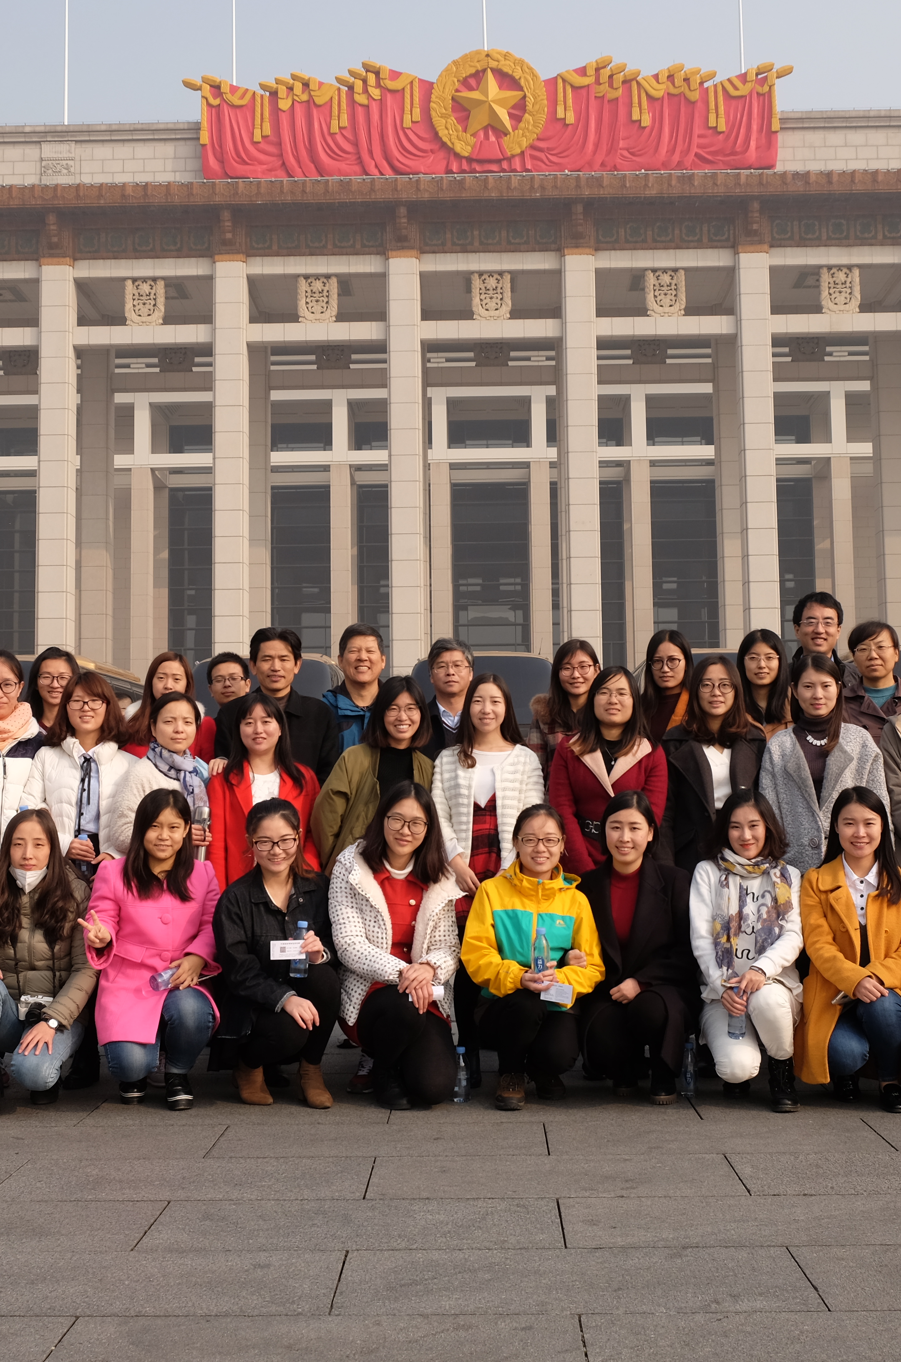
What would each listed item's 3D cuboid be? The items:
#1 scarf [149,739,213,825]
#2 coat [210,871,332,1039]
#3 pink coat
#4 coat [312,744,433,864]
[{"bbox_3d":[-1.000,0.378,6.080,0.240,0.320,0.200,0,-5,-14],"label":"scarf"},{"bbox_3d":[-0.624,0.952,5.720,0.400,0.560,0.410,1,-5,-14],"label":"coat"},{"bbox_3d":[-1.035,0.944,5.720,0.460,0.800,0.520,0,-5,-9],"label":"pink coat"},{"bbox_3d":[-0.278,0.573,6.030,0.470,0.710,0.320,1,-5,-17],"label":"coat"}]

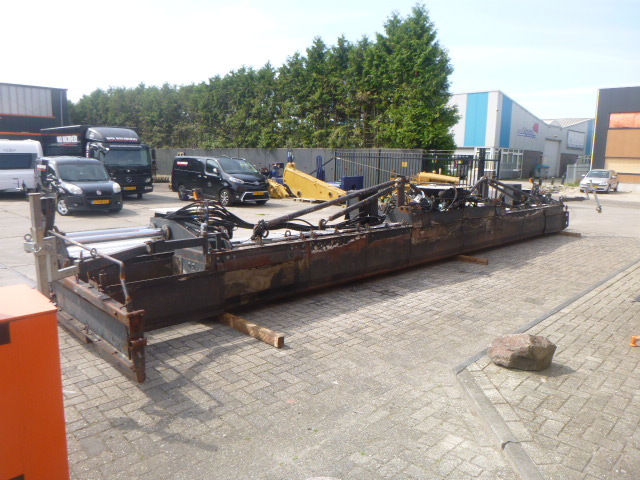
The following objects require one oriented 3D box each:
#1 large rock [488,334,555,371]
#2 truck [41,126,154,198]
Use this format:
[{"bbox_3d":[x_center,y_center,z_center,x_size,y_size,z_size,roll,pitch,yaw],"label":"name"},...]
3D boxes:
[{"bbox_3d":[1.701,0.903,3.880,0.520,0.260,0.380,5,10,25],"label":"large rock"},{"bbox_3d":[-11.500,-3.970,23.600,8.200,3.450,2.500,10,13,44],"label":"truck"}]

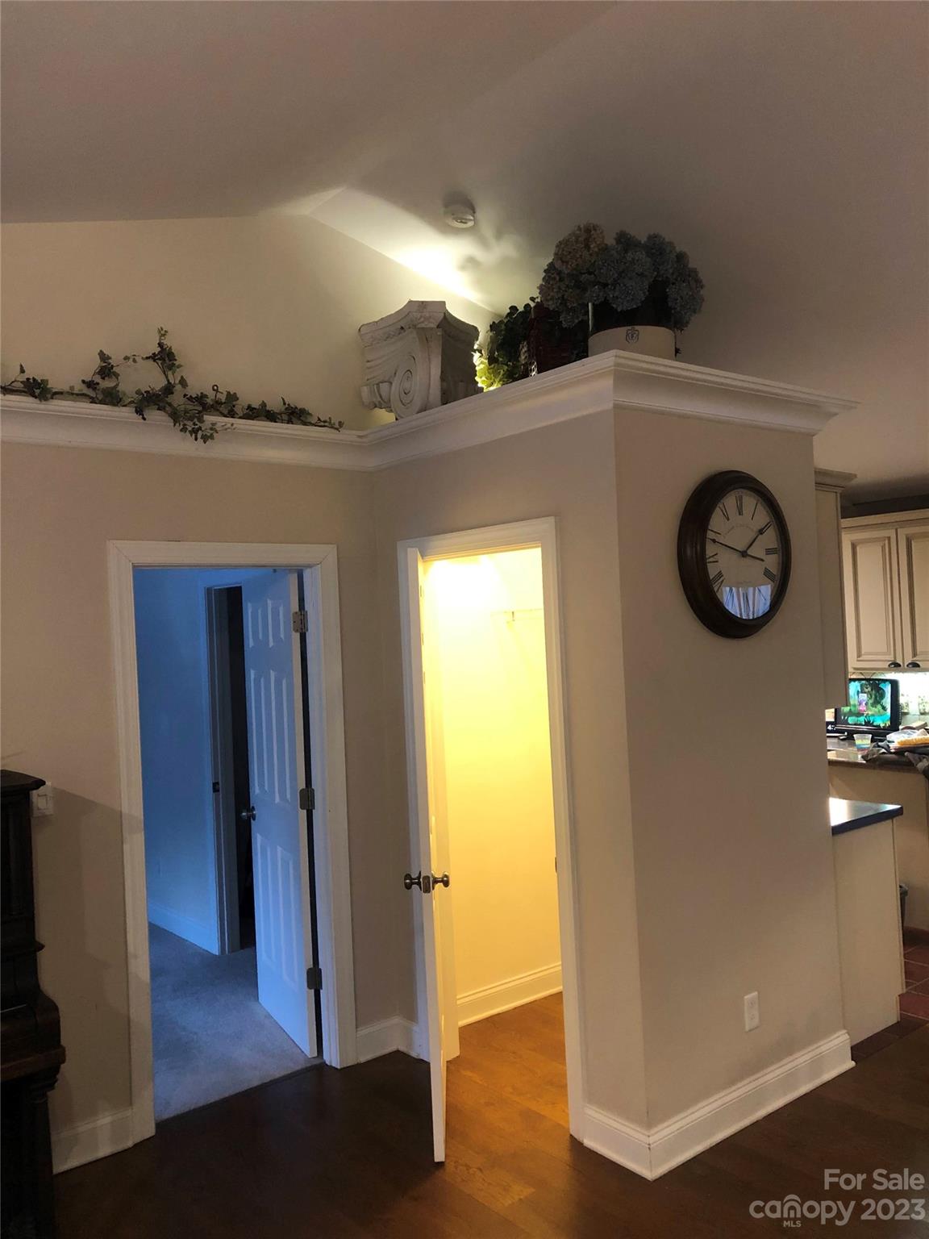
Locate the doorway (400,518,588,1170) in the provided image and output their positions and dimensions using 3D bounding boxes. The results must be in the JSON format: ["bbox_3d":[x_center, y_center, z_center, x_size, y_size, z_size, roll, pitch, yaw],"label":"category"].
[{"bbox_3d":[-0.057,0.735,3.668,0.575,2.127,0.936,-2,-1,-39],"label":"doorway"}]

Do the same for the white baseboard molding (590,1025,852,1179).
[{"bbox_3d":[0.950,1.687,3.648,1.189,0.136,0.313,-2,-1,-39],"label":"white baseboard molding"}]

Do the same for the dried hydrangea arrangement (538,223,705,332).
[{"bbox_3d":[0.538,-1.172,3.438,0.570,0.370,0.470,-3,0,10],"label":"dried hydrangea arrangement"}]

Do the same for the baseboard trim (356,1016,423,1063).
[{"bbox_3d":[-0.316,1.746,4.120,0.225,0.136,0.166,-2,-1,-39],"label":"baseboard trim"}]

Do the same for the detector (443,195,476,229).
[{"bbox_3d":[-0.020,-1.568,3.911,0.130,0.045,0.130,8,-9,1],"label":"detector"}]

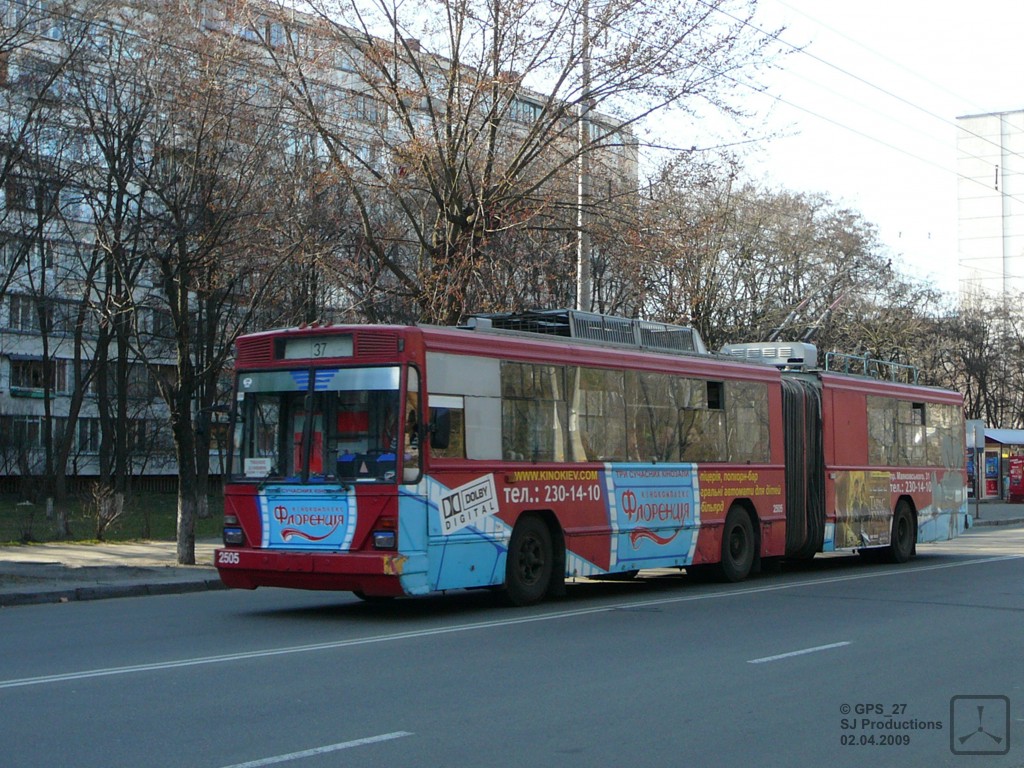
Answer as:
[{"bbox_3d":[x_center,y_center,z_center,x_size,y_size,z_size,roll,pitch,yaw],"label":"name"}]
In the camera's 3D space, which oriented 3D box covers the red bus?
[{"bbox_3d":[2.698,1.122,24.343,2.520,3.420,17.361,-2,-4,34],"label":"red bus"}]

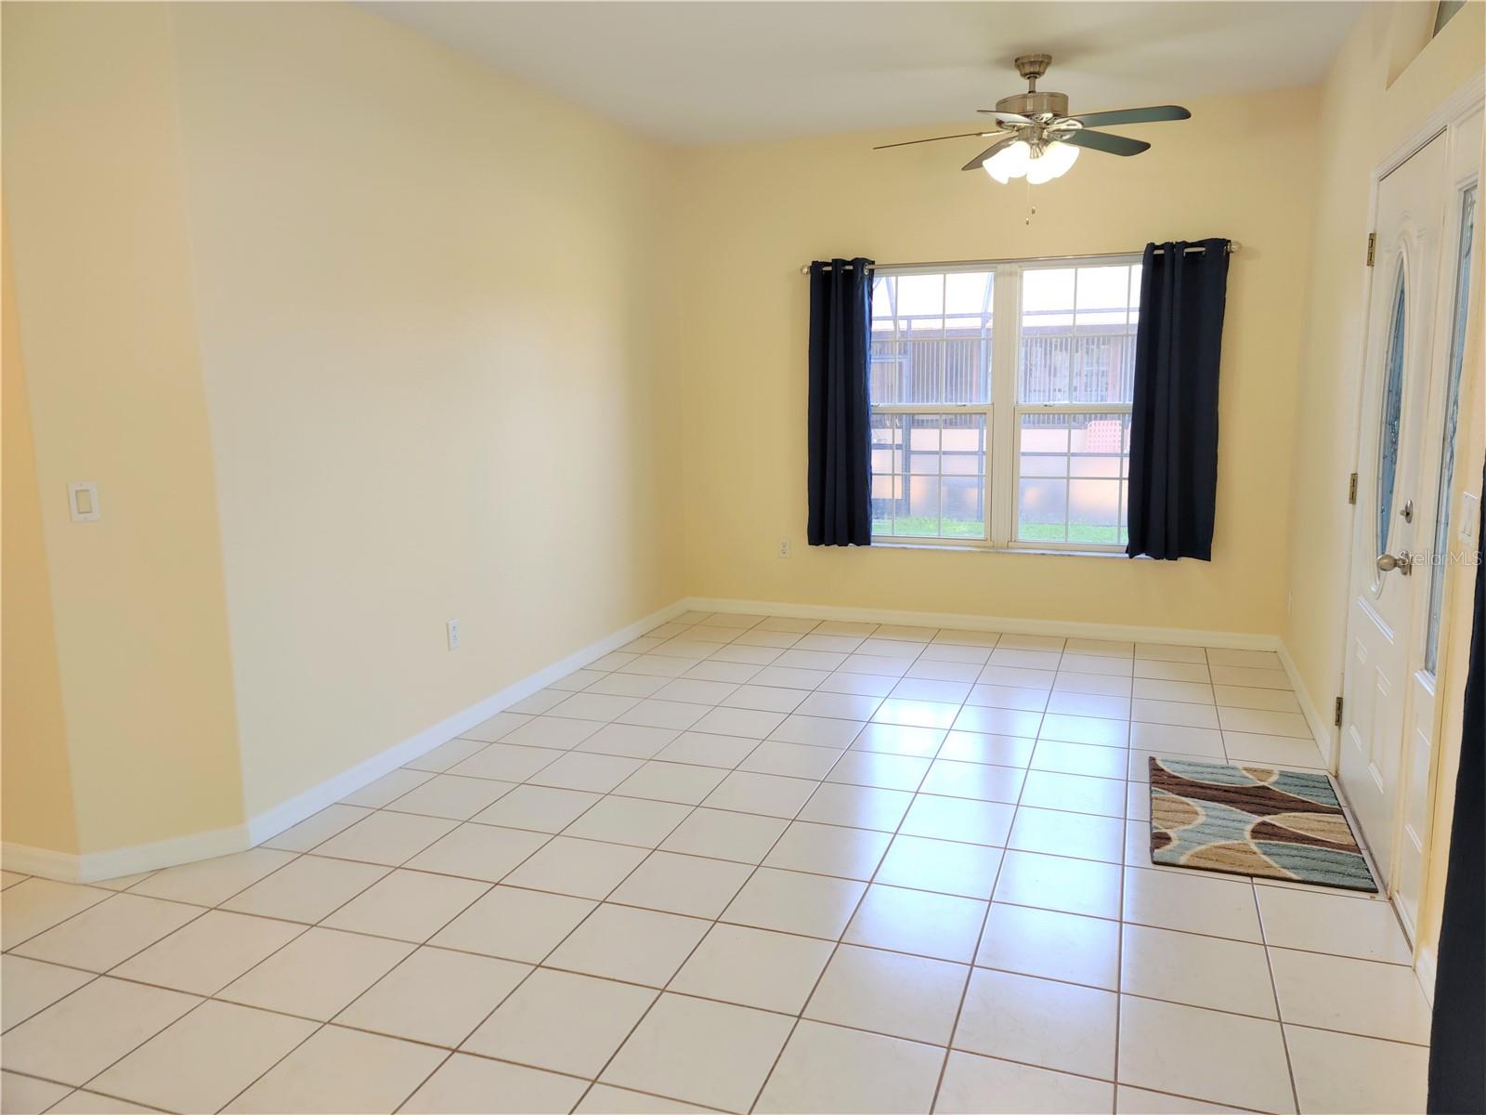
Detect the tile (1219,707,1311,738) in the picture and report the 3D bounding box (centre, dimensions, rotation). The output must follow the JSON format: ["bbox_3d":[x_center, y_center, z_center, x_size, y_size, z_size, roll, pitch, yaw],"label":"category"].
[{"bbox_3d":[2.127,0.673,4.571,0.333,0.010,0.337,3,11,20],"label":"tile"}]

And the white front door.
[{"bbox_3d":[1.931,-0.137,3.226,0.060,2.040,1.278,3,11,19],"label":"white front door"}]

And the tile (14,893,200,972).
[{"bbox_3d":[-1.679,0.999,2.975,0.331,0.010,0.333,3,11,19],"label":"tile"}]

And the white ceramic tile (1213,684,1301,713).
[{"bbox_3d":[2.256,0.621,4.901,0.328,0.010,0.340,3,11,19],"label":"white ceramic tile"}]

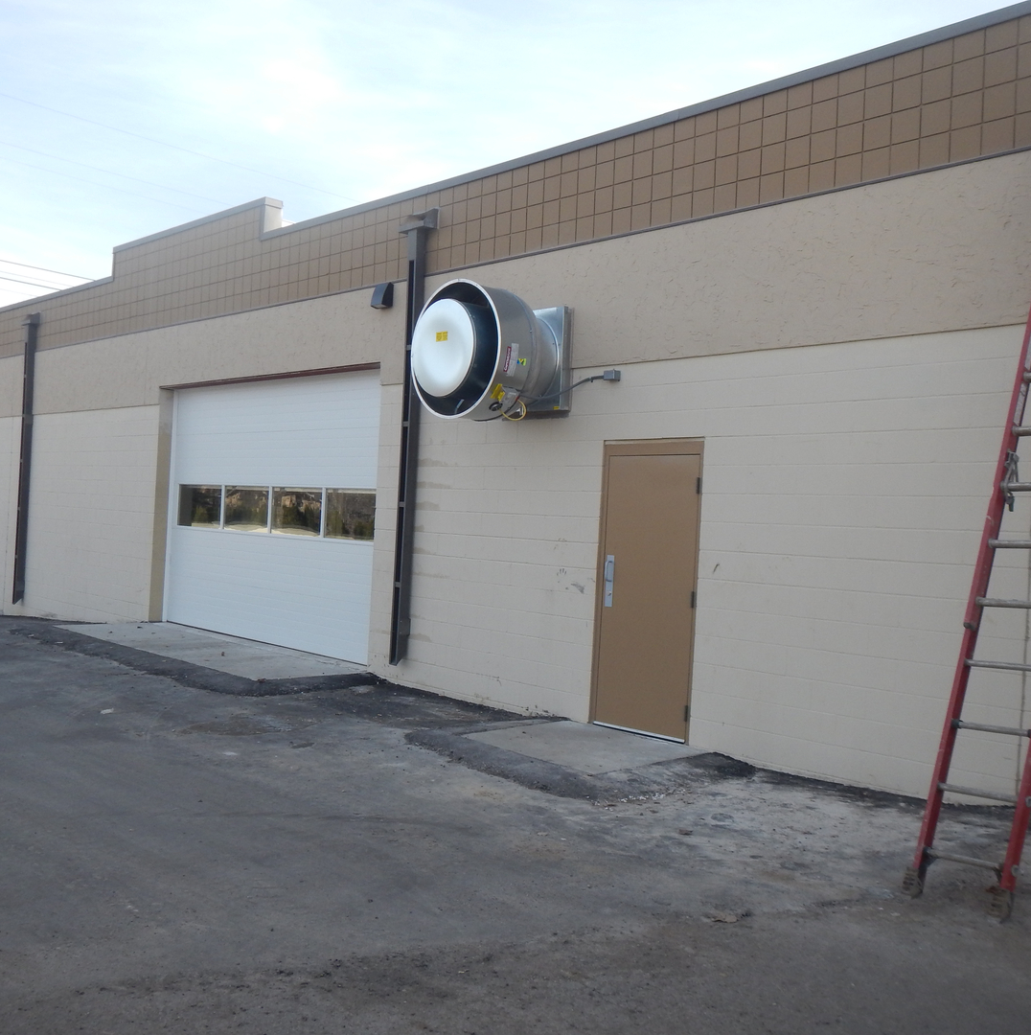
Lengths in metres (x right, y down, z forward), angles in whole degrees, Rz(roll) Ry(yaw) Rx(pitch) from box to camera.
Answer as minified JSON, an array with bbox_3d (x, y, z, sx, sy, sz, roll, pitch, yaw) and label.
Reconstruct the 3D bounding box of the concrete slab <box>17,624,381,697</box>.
[{"bbox_3d":[-3.636,1.482,12.414,1.450,0.130,5.150,2,0,-43],"label":"concrete slab"}]

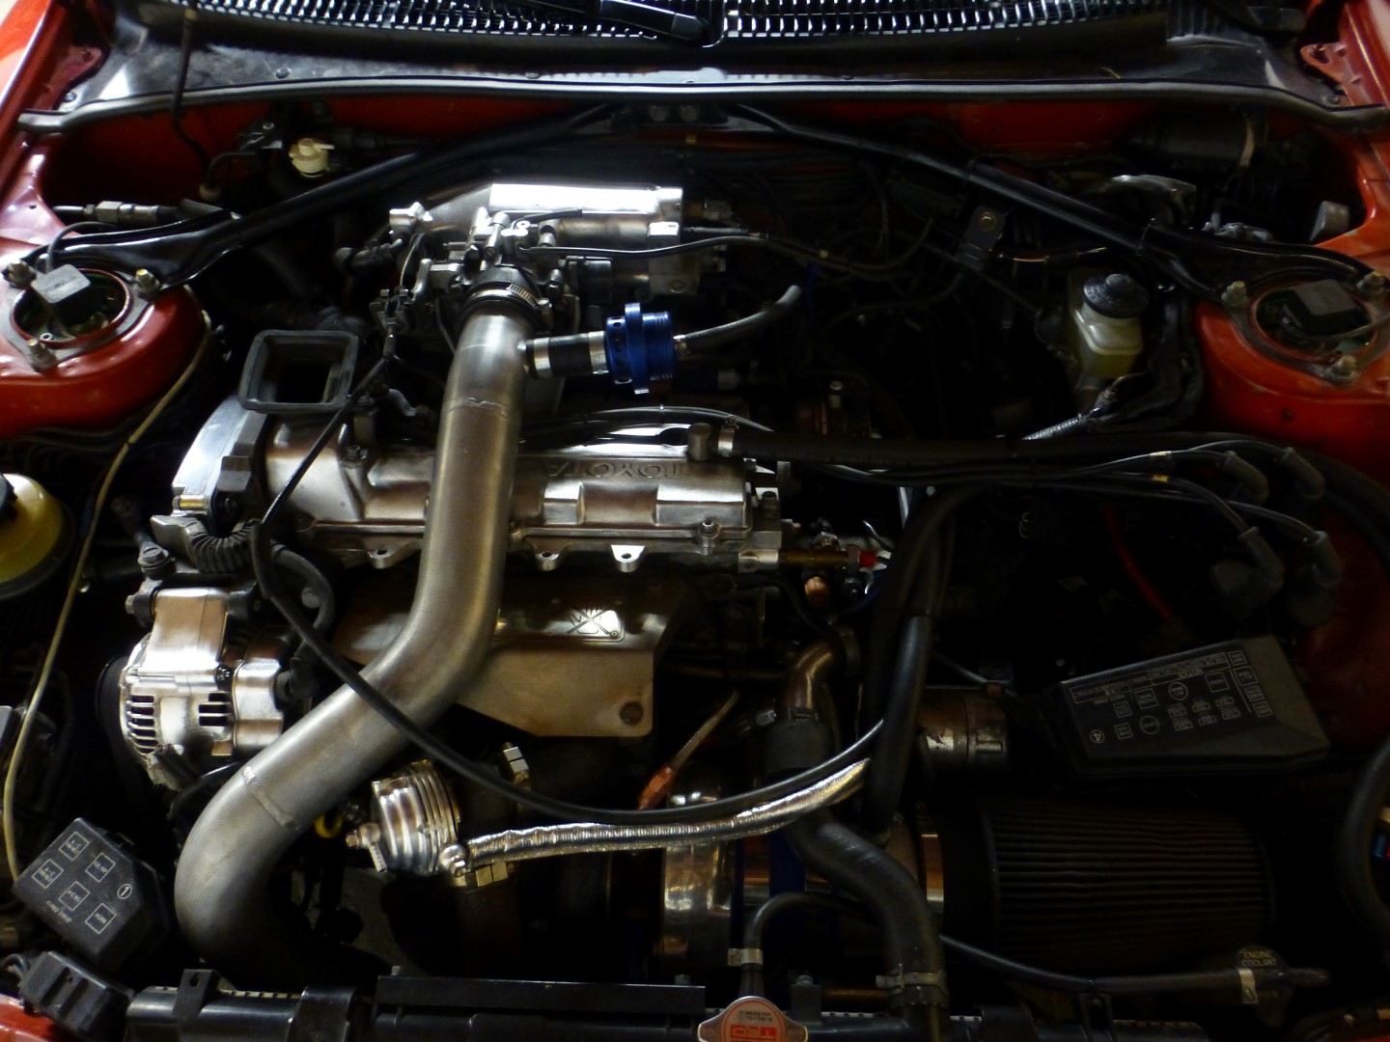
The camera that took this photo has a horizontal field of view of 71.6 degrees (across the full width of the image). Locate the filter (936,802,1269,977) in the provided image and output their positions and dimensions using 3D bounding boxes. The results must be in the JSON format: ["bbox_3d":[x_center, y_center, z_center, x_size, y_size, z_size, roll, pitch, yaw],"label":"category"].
[{"bbox_3d":[0.321,0.299,0.790,0.245,0.143,0.143,1,57,1],"label":"filter"}]

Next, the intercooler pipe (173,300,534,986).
[{"bbox_3d":[-0.222,0.085,0.699,0.210,0.250,0.460,1,57,1],"label":"intercooler pipe"}]

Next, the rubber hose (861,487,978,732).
[{"bbox_3d":[0.178,0.072,0.764,0.100,0.135,0.175,1,57,1],"label":"rubber hose"}]

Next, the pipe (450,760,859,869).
[{"bbox_3d":[-0.022,0.224,0.733,0.335,0.045,0.065,-8,57,-5],"label":"pipe"}]

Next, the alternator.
[{"bbox_3d":[-0.394,0.136,0.775,0.135,0.145,0.146,1,57,1],"label":"alternator"}]

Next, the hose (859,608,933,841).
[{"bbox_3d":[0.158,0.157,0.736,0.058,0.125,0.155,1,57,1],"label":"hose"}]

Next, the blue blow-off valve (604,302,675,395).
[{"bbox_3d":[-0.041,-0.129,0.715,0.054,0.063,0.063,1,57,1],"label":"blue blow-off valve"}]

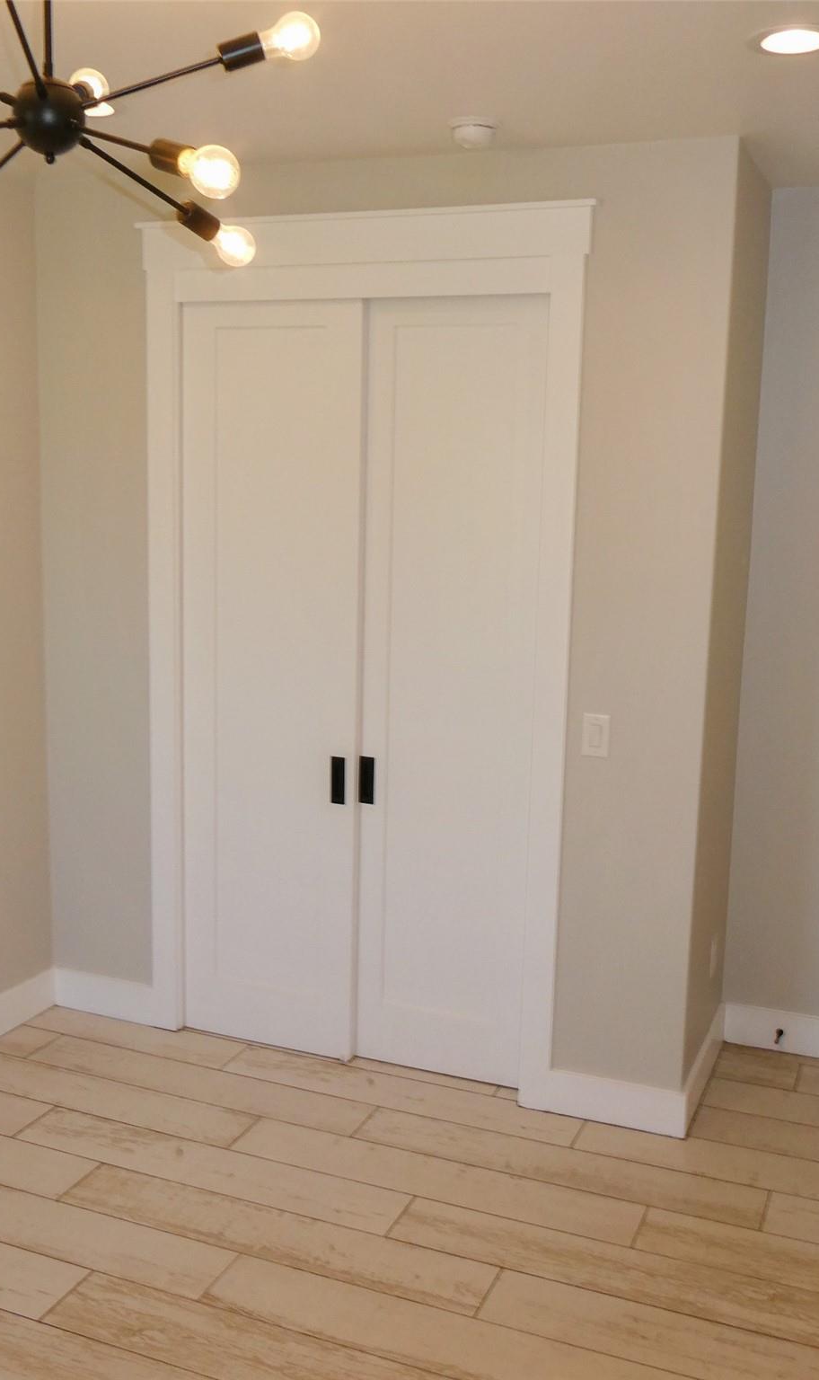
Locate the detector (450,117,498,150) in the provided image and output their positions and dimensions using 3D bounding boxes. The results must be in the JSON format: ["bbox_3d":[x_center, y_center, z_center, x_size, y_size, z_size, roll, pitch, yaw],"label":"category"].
[{"bbox_3d":[0.162,-1.391,3.198,0.124,0.050,0.124,1,9,0],"label":"detector"}]

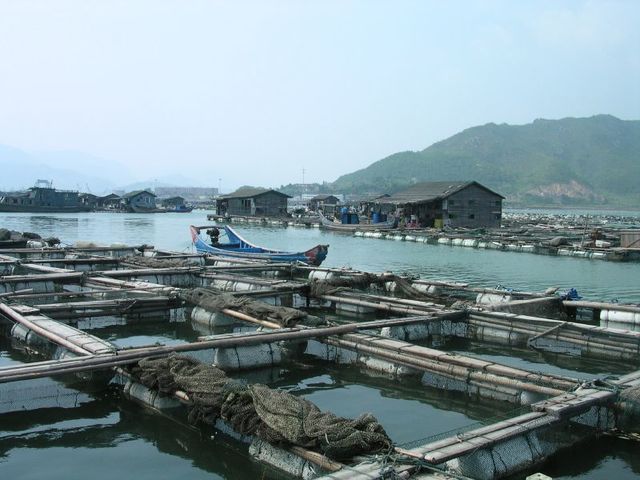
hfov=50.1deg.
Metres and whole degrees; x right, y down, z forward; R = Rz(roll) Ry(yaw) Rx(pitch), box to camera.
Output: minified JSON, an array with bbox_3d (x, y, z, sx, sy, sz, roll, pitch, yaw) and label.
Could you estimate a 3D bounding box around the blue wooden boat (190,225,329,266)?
[{"bbox_3d":[-2.352,0.196,25.644,6.800,1.450,1.700,3,4,40],"label":"blue wooden boat"}]

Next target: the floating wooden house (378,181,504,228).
[{"bbox_3d":[9.164,-2.657,52.218,6.000,3.500,7.600,-1,3,-30],"label":"floating wooden house"}]

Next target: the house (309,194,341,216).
[{"bbox_3d":[0.844,-5.417,105.630,3.700,3.300,4.200,-1,3,-33],"label":"house"}]

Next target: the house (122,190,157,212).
[{"bbox_3d":[-37.473,-8.072,143.608,5.500,3.900,6.000,-1,3,-22],"label":"house"}]

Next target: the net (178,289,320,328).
[{"bbox_3d":[-1.211,1.010,11.367,0.600,0.300,3.500,-2,4,-44],"label":"net"}]

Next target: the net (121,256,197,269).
[{"bbox_3d":[-4.657,0.615,19.559,0.600,0.280,3.100,-2,4,-44],"label":"net"}]

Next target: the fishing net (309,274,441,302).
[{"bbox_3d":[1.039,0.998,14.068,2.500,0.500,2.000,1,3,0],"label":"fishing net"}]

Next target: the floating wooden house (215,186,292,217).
[{"bbox_3d":[-8.340,-4.769,86.970,5.800,3.500,8.400,-2,4,-38],"label":"floating wooden house"}]

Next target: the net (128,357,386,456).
[{"bbox_3d":[-0.734,1.310,5.774,0.600,0.420,2.850,-2,4,-44],"label":"net"}]

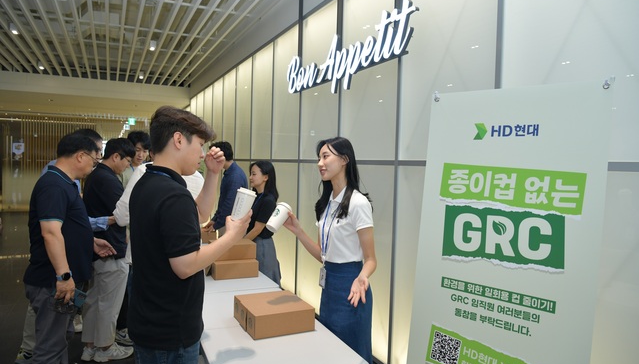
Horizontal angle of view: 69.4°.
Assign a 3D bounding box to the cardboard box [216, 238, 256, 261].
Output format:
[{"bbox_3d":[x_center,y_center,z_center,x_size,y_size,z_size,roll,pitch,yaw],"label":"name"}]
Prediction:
[{"bbox_3d":[-0.619,0.486,3.314,0.295,0.108,0.210,1,2,-25],"label":"cardboard box"}]

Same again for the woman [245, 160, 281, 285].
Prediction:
[{"bbox_3d":[-0.492,0.584,3.872,0.370,1.580,0.420,1,2,-25],"label":"woman"}]

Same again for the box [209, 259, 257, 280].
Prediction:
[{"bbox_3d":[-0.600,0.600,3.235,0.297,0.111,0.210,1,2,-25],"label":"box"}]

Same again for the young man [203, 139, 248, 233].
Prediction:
[{"bbox_3d":[-0.940,0.460,4.717,0.460,1.740,0.480,1,2,-16],"label":"young man"}]

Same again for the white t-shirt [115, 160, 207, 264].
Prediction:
[{"bbox_3d":[-1.092,0.208,3.150,0.500,0.670,0.400,3,2,30],"label":"white t-shirt"}]

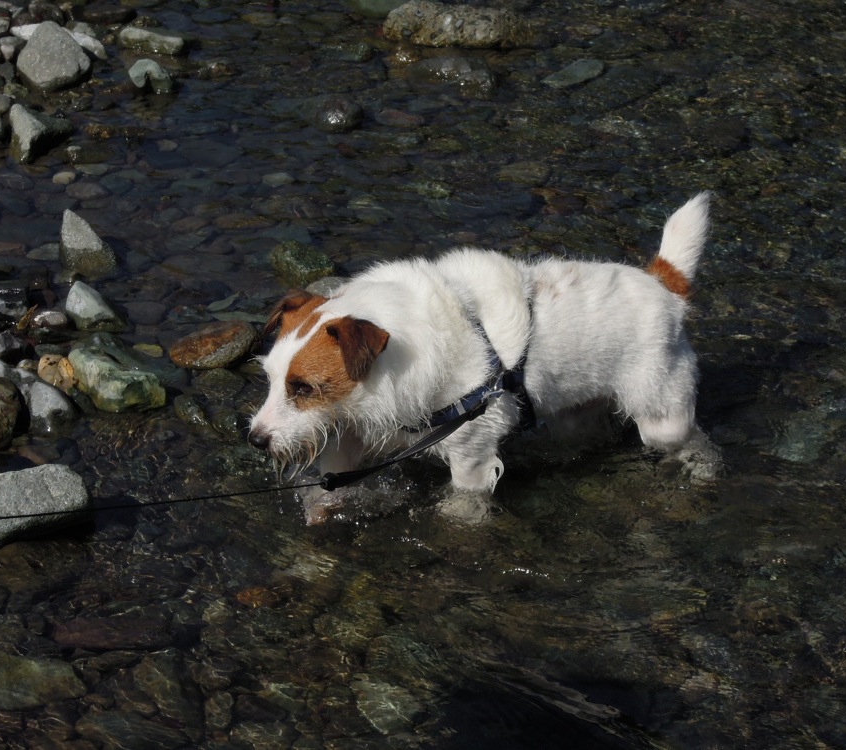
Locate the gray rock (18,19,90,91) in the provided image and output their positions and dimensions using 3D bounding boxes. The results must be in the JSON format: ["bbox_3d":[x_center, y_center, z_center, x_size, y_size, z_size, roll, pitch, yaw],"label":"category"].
[{"bbox_3d":[-0.569,-0.490,4.448,0.115,0.098,0.100,0,26,0],"label":"gray rock"}]

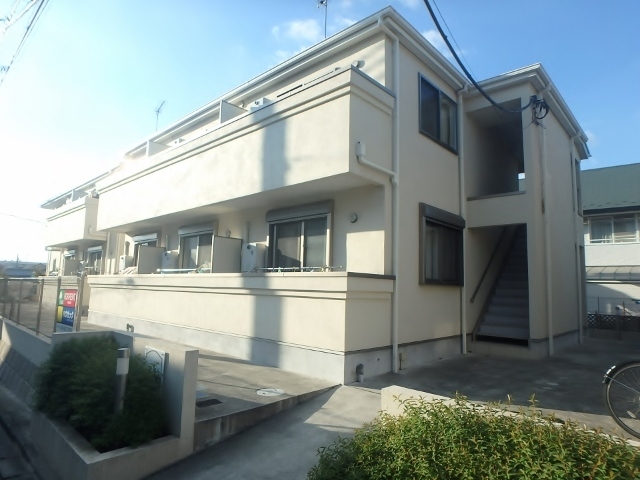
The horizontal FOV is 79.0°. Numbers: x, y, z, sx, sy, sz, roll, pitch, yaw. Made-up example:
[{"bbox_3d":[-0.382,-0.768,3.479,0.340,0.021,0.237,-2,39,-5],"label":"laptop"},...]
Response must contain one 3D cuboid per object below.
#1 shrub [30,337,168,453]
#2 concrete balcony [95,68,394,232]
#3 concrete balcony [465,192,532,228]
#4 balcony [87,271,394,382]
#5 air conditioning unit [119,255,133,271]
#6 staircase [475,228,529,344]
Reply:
[{"bbox_3d":[-2.262,1.470,3.940,1.709,0.765,0.740,-5,-10,42],"label":"shrub"},{"bbox_3d":[-2.897,-1.345,9.347,10.047,1.596,1.173,-5,-10,42],"label":"concrete balcony"},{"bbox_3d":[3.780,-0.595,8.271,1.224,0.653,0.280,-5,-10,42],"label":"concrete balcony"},{"bbox_3d":[-2.972,1.566,8.987,10.047,1.469,1.173,-5,-10,42],"label":"balcony"},{"bbox_3d":[-6.047,0.795,12.136,0.408,0.586,0.255,-5,-10,42],"label":"air conditioning unit"},{"bbox_3d":[4.941,0.836,9.415,1.071,2.999,3.621,-5,-10,42],"label":"staircase"}]

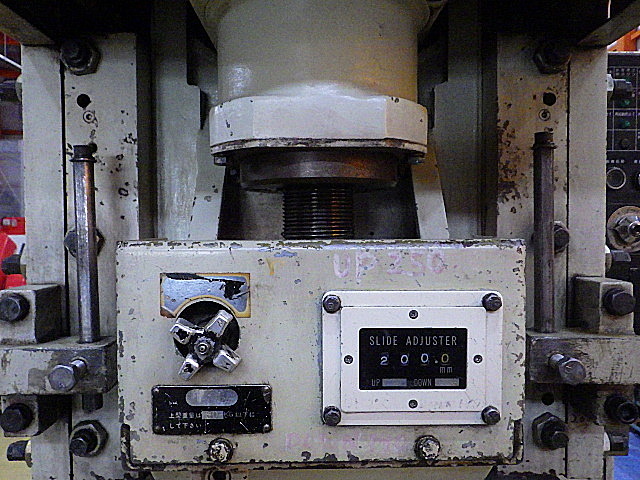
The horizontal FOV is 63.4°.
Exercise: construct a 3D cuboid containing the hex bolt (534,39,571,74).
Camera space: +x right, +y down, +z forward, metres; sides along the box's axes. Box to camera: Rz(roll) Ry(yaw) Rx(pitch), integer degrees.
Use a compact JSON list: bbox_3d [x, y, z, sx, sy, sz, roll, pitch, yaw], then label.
[{"bbox_3d":[0.230,-0.181,0.504,0.034,0.034,0.026,0,2,0],"label":"hex bolt"}]

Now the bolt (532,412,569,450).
[{"bbox_3d":[0.234,0.196,0.517,0.033,0.035,0.026,0,2,0],"label":"bolt"}]

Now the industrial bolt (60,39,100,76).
[{"bbox_3d":[-0.237,-0.181,0.504,0.035,0.033,0.026,0,2,0],"label":"industrial bolt"}]

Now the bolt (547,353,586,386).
[{"bbox_3d":[0.210,0.107,0.443,0.021,0.021,0.035,0,2,0],"label":"bolt"}]

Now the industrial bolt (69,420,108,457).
[{"bbox_3d":[-0.235,0.202,0.517,0.035,0.033,0.026,0,2,0],"label":"industrial bolt"}]

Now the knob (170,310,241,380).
[{"bbox_3d":[-0.100,0.092,0.449,0.058,0.059,0.042,0,2,0],"label":"knob"}]

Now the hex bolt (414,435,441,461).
[{"bbox_3d":[0.097,0.189,0.469,0.022,0.022,0.010,0,2,0],"label":"hex bolt"}]

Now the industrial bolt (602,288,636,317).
[{"bbox_3d":[0.274,0.058,0.471,0.025,0.025,0.013,0,2,0],"label":"industrial bolt"}]

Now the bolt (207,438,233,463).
[{"bbox_3d":[-0.090,0.193,0.469,0.022,0.022,0.010,0,2,0],"label":"bolt"}]

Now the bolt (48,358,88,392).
[{"bbox_3d":[-0.213,0.113,0.443,0.021,0.021,0.035,0,2,0],"label":"bolt"}]

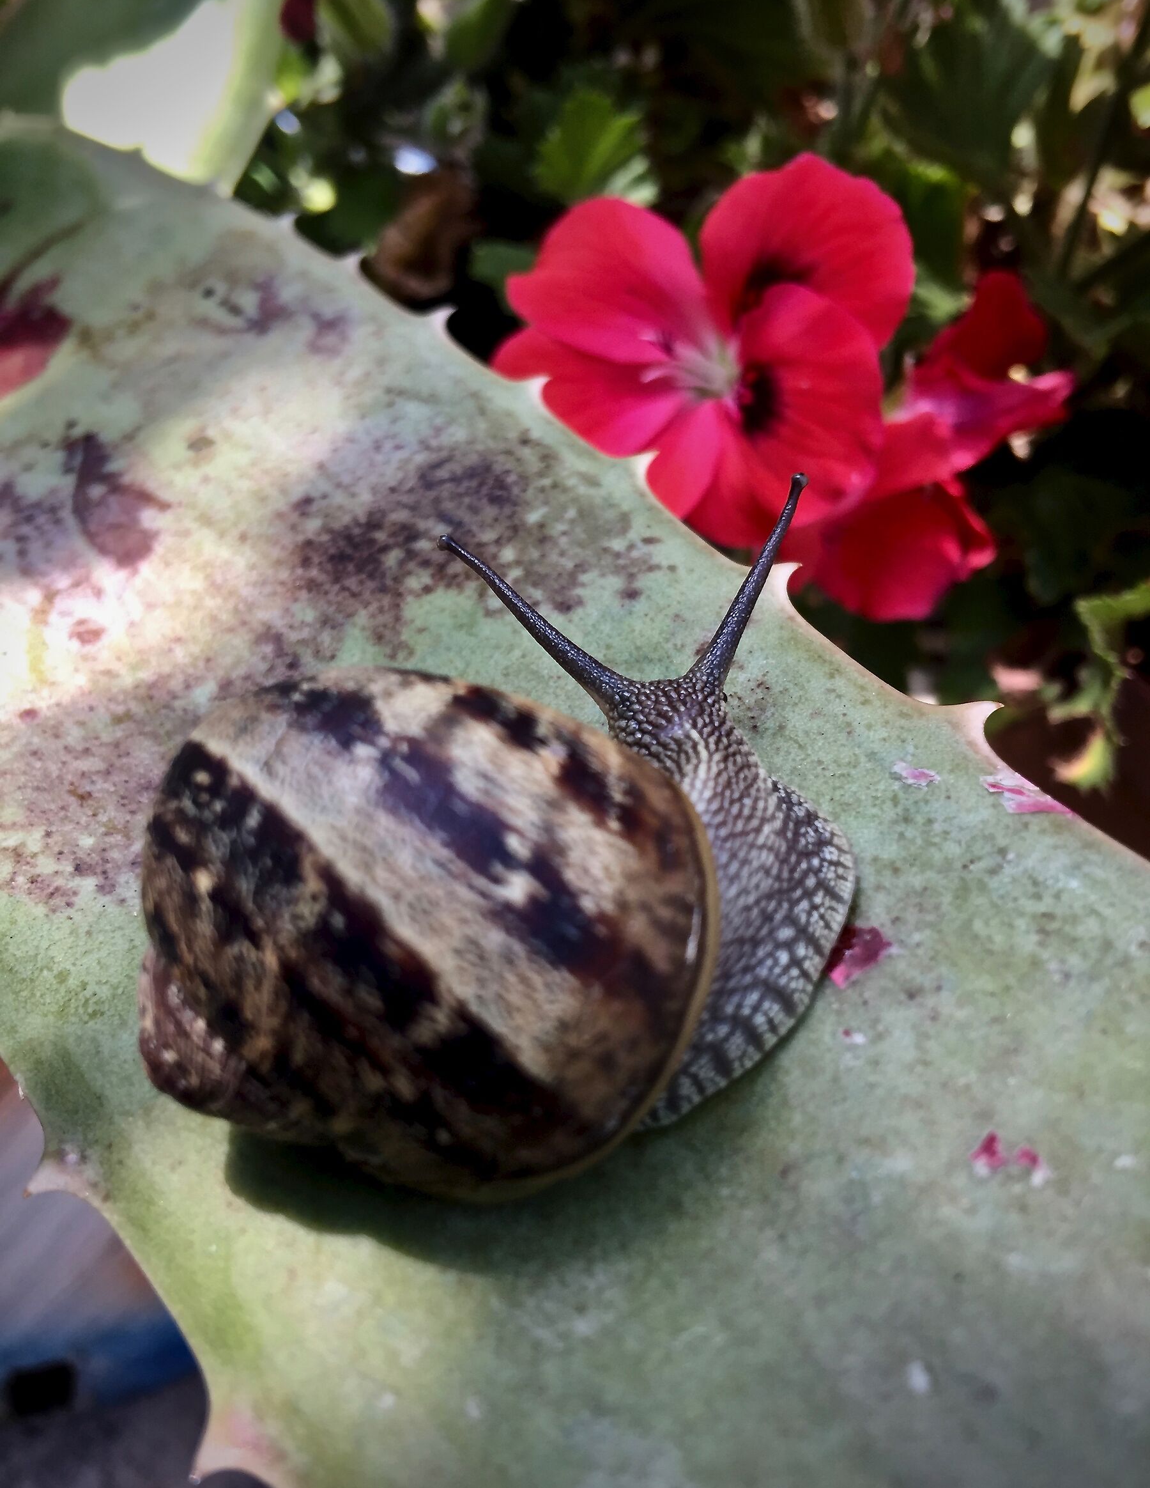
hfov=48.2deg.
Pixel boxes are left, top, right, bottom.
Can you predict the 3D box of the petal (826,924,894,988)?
[{"bbox_3d":[0.020,0.015,0.090,0.004,0.001,0.005,28,64,26],"label":"petal"}]

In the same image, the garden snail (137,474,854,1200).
[{"bbox_3d":[-0.003,0.002,0.084,0.037,0.031,0.056,18,60,21],"label":"garden snail"}]

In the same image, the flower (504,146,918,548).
[{"bbox_3d":[0.014,-0.043,0.138,0.043,0.018,0.040,0,78,18],"label":"flower"}]

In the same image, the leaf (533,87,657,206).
[{"bbox_3d":[0.004,-0.100,0.215,0.020,0.009,0.020,0,69,6],"label":"leaf"}]

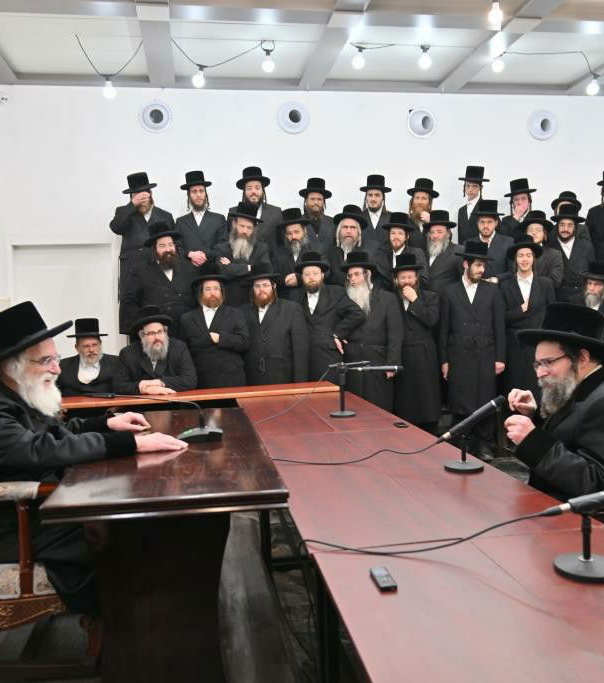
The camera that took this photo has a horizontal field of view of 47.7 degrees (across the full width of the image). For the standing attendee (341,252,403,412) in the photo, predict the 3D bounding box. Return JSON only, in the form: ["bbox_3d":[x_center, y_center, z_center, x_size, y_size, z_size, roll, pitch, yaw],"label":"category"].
[{"bbox_3d":[0.605,0.118,6.043,0.560,1.802,0.450,0,3,30],"label":"standing attendee"}]

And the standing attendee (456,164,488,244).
[{"bbox_3d":[1.778,-0.943,7.100,0.460,1.765,0.340,0,3,34],"label":"standing attendee"}]

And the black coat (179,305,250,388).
[{"bbox_3d":[-0.724,0.222,5.650,0.600,1.090,0.400,-2,3,-3],"label":"black coat"}]

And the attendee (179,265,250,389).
[{"bbox_3d":[-0.720,0.207,5.893,0.600,1.720,0.400,-2,3,-3],"label":"attendee"}]

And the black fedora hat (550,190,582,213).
[{"bbox_3d":[2.673,-1.420,6.900,0.310,0.145,0.350,-1,-9,18],"label":"black fedora hat"}]

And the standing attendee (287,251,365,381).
[{"bbox_3d":[0.136,0.134,5.893,0.620,1.814,0.420,-2,3,3],"label":"standing attendee"}]

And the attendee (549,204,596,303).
[{"bbox_3d":[2.793,-0.516,7.044,0.520,1.760,0.340,-1,3,22],"label":"attendee"}]

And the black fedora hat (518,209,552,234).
[{"bbox_3d":[2.198,-1.130,6.400,0.310,0.150,0.350,0,-6,30],"label":"black fedora hat"}]

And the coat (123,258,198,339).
[{"bbox_3d":[-1.285,-0.195,6.279,0.640,1.150,0.400,-3,3,-23],"label":"coat"}]

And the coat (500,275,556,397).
[{"bbox_3d":[2.110,-0.020,6.330,0.520,1.180,0.330,-1,3,22],"label":"coat"}]

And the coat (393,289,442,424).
[{"bbox_3d":[0.990,0.124,5.850,0.460,1.180,0.380,-1,3,19],"label":"coat"}]

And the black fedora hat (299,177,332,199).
[{"bbox_3d":[0.137,-1.574,6.950,0.335,0.140,0.370,-2,3,0],"label":"black fedora hat"}]

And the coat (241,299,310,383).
[{"bbox_3d":[-0.221,0.193,5.978,0.580,1.120,0.360,-1,3,14],"label":"coat"}]

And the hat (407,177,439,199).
[{"bbox_3d":[1.214,-1.545,6.850,0.320,0.150,0.350,-5,2,18],"label":"hat"}]

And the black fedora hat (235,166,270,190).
[{"bbox_3d":[-0.490,-1.657,6.900,0.340,0.150,0.360,-7,-5,-4],"label":"black fedora hat"}]

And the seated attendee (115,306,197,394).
[{"bbox_3d":[-1.057,0.432,5.104,0.620,1.371,0.750,-3,3,-14],"label":"seated attendee"}]

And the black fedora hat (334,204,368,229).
[{"bbox_3d":[0.482,-1.218,6.650,0.340,0.150,0.360,9,-4,4],"label":"black fedora hat"}]

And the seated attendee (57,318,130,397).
[{"bbox_3d":[-1.544,0.481,5.102,0.540,1.305,0.750,-3,3,-14],"label":"seated attendee"}]

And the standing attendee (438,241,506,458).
[{"bbox_3d":[1.453,0.067,5.800,0.560,1.850,0.360,-1,3,14],"label":"standing attendee"}]

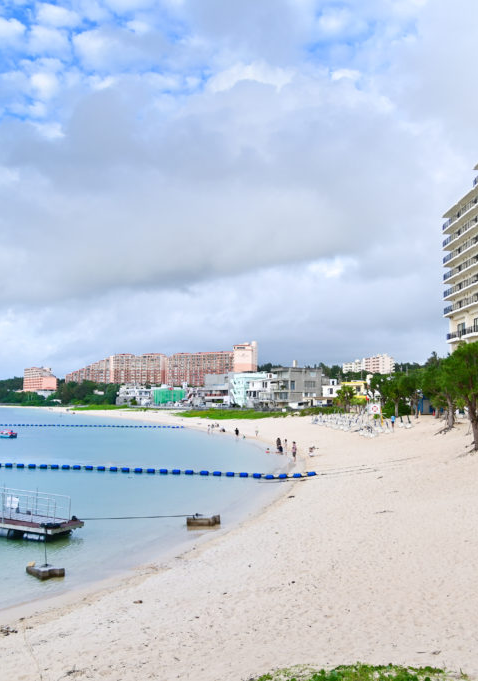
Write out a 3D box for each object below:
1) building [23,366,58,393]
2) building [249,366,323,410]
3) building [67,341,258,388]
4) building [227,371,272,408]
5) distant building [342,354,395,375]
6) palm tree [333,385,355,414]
[{"bbox_3d":[-229.613,46.921,788.943,26.000,32.330,27.000,-4,-6,37],"label":"building"},{"bbox_3d":[14.018,14.420,203.522,13.000,12.030,22.000,2,-5,-18],"label":"building"},{"bbox_3d":[-76.429,25.817,690.425,188.000,49.550,38.000,-1,-5,12],"label":"building"},{"bbox_3d":[4.016,15.519,211.456,11.000,11.270,15.000,2,-5,-18],"label":"building"},{"bbox_3d":[118.745,24.003,625.330,16.000,18.870,50.000,5,-7,-44],"label":"distant building"},{"bbox_3d":[21.571,12.060,139.480,4.300,5.300,4.300,0,-5,0],"label":"palm tree"}]

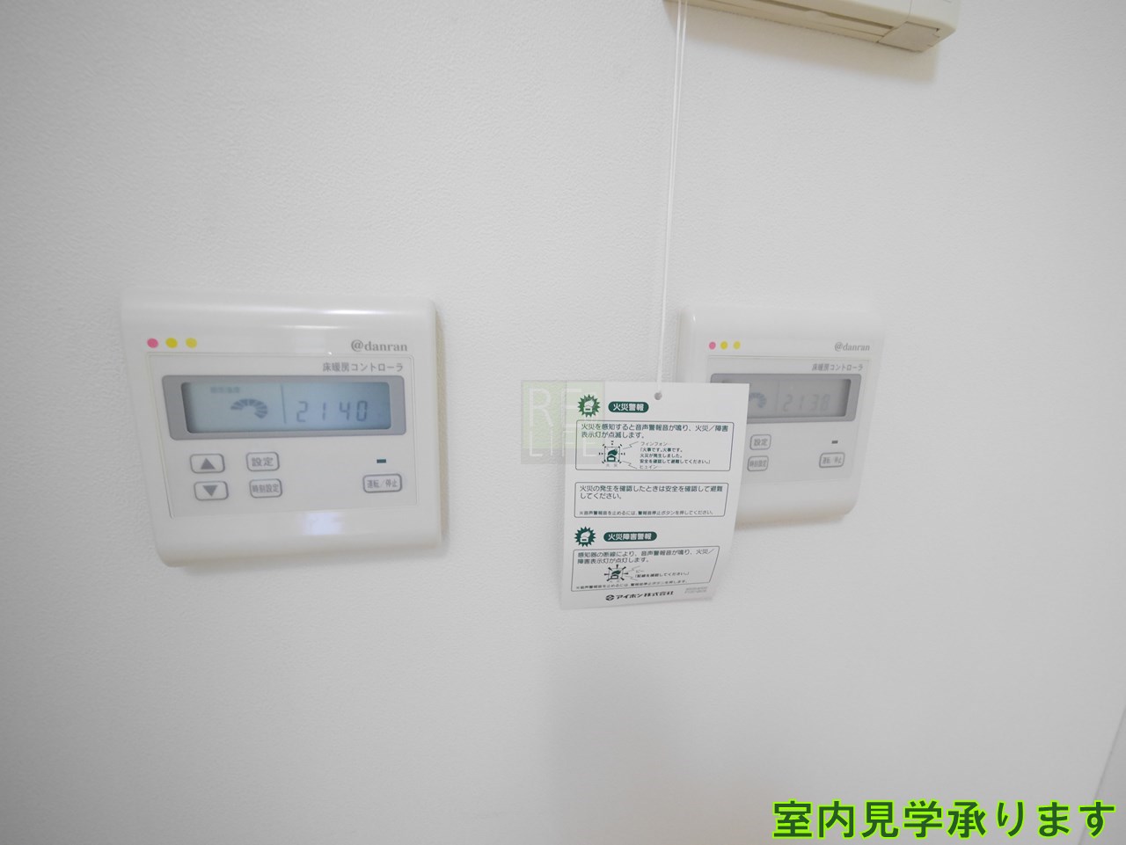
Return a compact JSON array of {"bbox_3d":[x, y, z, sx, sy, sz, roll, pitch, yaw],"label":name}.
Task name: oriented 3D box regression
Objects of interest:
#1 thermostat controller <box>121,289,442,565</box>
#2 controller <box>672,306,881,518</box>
[{"bbox_3d":[-0.119,0.003,0.211,0.120,0.120,0.019,-1,12,-12],"label":"thermostat controller"},{"bbox_3d":[0.122,-0.003,0.262,0.120,0.120,0.019,-1,12,-12],"label":"controller"}]

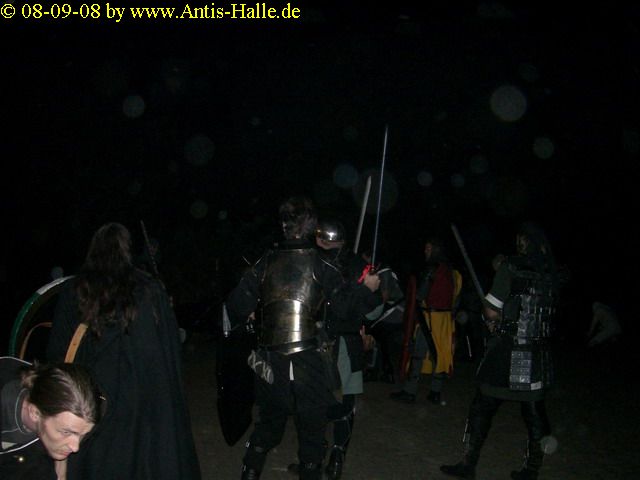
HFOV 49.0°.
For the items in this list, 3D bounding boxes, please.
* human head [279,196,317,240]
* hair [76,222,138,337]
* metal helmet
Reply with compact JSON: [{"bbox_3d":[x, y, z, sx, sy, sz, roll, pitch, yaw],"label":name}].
[{"bbox_3d":[-0.125,-0.119,3.900,0.210,0.245,0.220,0,-2,0],"label":"human head"},{"bbox_3d":[-1.028,0.191,3.400,0.300,0.540,0.250,0,-2,-7],"label":"hair"},{"bbox_3d":[0.062,-0.059,4.850,0.240,0.160,0.205,-2,-2,45],"label":"metal helmet"}]

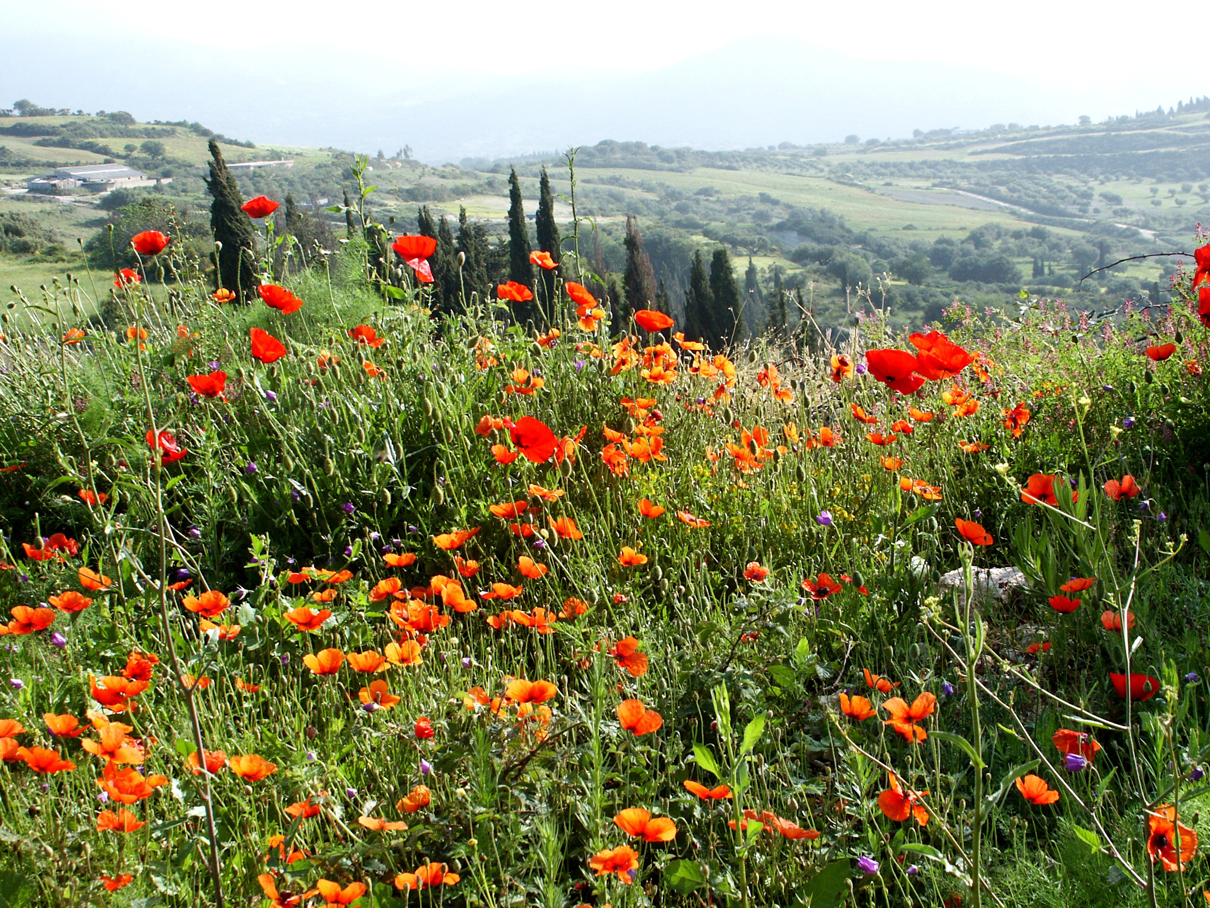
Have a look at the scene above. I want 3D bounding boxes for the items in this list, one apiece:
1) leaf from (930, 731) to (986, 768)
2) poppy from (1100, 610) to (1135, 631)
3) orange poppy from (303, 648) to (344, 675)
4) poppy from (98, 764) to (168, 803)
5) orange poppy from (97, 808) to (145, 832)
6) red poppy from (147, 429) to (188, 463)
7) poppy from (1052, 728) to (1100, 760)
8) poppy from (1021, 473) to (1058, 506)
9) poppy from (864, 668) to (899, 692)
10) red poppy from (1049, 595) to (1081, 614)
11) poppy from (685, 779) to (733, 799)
[{"bbox_3d":[0.375,0.314,2.450,0.058,0.039,0.022,-1,8,-6],"label":"leaf"},{"bbox_3d":[0.722,0.234,3.250,0.049,0.027,0.046,0,8,0],"label":"poppy"},{"bbox_3d":[-0.391,0.288,3.200,0.056,0.034,0.053,-3,8,0],"label":"orange poppy"},{"bbox_3d":[-0.553,0.387,2.700,0.076,0.034,0.068,0,8,0],"label":"poppy"},{"bbox_3d":[-0.556,0.421,2.650,0.055,0.024,0.050,0,13,0],"label":"orange poppy"},{"bbox_3d":[-0.712,-0.012,3.750,0.067,0.045,0.063,16,21,0],"label":"red poppy"},{"bbox_3d":[0.582,0.359,2.850,0.060,0.035,0.057,3,18,0],"label":"poppy"},{"bbox_3d":[0.778,0.063,4.100,0.076,0.040,0.070,0,27,0],"label":"poppy"},{"bbox_3d":[0.389,0.319,3.250,0.050,0.028,0.048,13,12,0],"label":"poppy"},{"bbox_3d":[0.746,0.244,3.750,0.052,0.024,0.050,0,9,0],"label":"red poppy"},{"bbox_3d":[0.124,0.407,2.800,0.060,0.020,0.056,0,7,0],"label":"poppy"}]

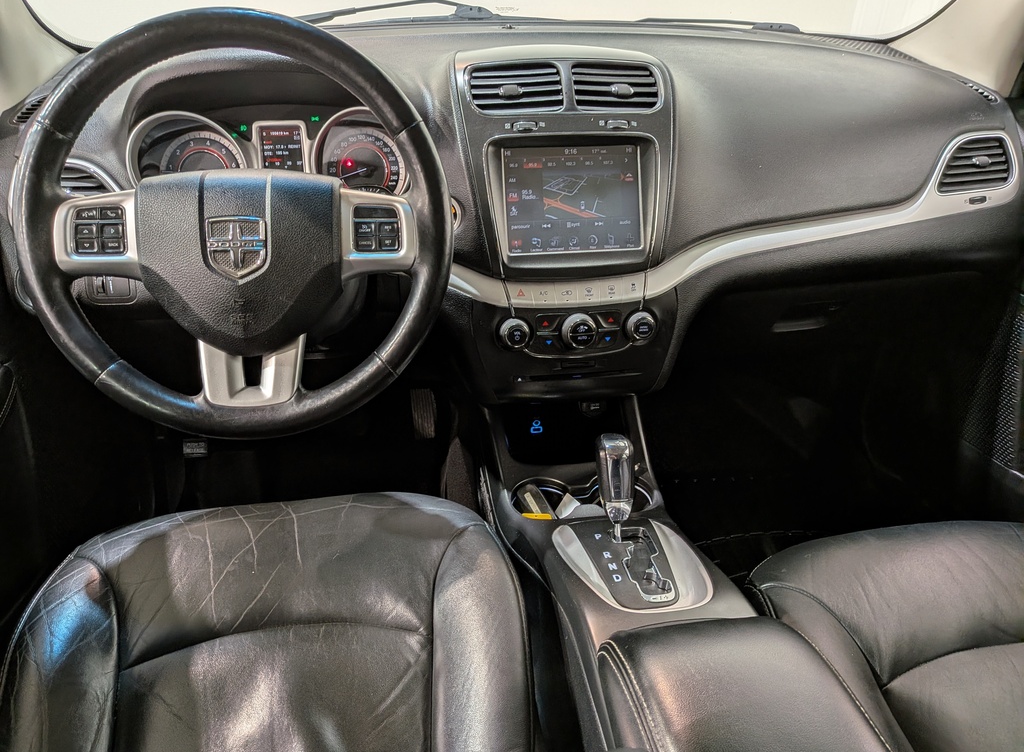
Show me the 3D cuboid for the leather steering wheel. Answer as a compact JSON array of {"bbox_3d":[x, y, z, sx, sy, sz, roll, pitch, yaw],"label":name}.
[{"bbox_3d":[-0.248,-0.135,0.664,0.385,0.385,0.105,-3,4,-5],"label":"leather steering wheel"}]

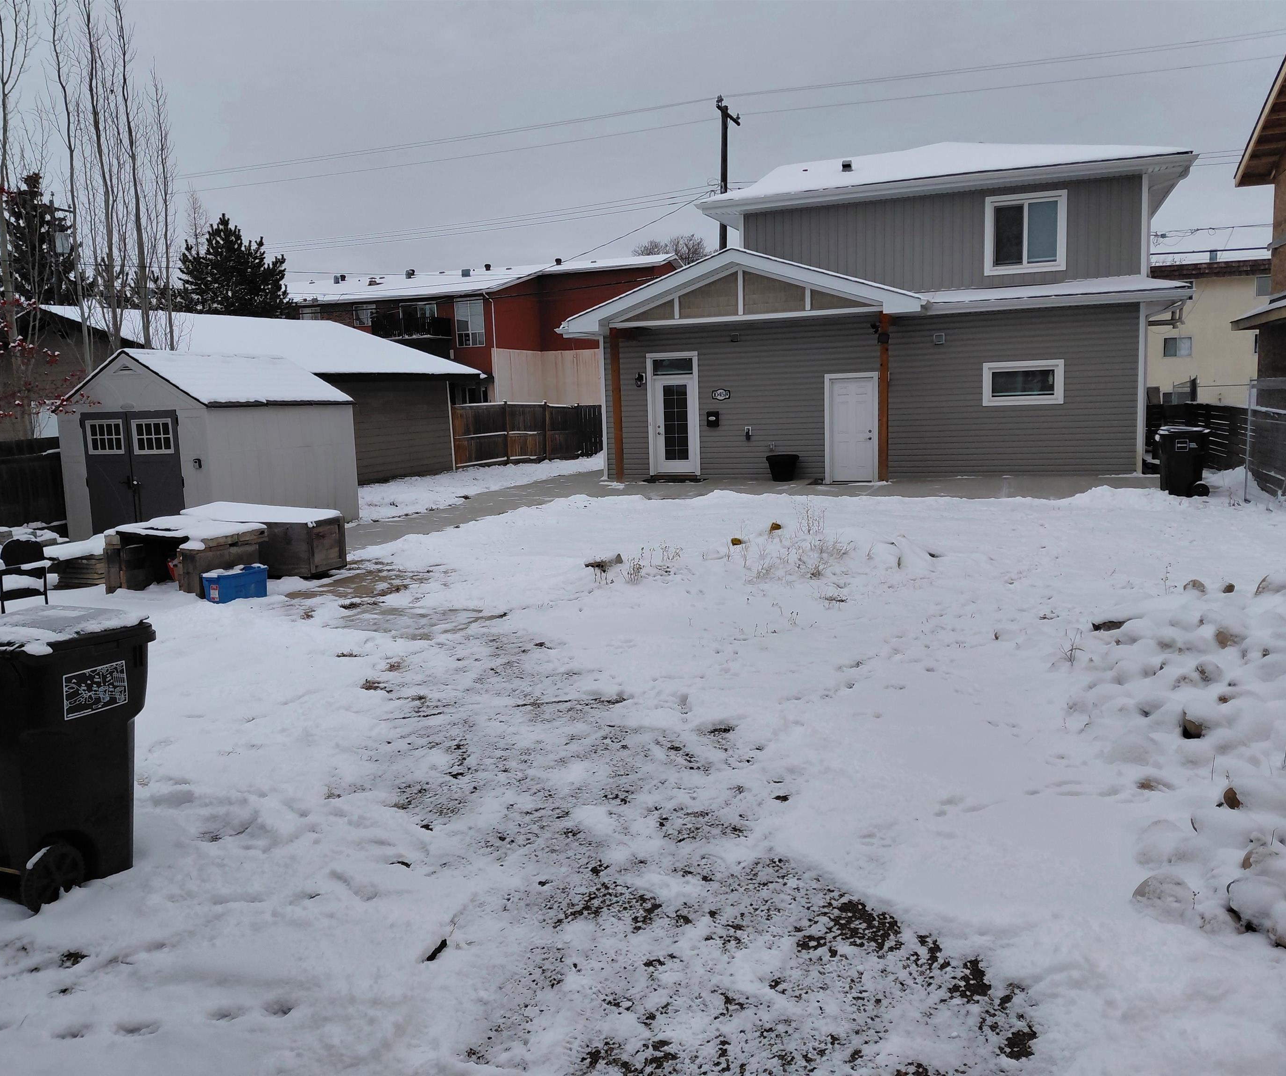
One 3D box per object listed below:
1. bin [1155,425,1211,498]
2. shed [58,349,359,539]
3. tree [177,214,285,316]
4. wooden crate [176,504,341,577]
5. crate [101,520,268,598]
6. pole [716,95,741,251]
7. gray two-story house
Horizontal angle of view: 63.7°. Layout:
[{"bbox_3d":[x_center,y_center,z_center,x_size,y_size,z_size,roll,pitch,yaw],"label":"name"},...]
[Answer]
[{"bbox_3d":[8.315,-1.184,15.982,0.700,1.060,0.560,0,7,15],"label":"bin"},{"bbox_3d":[-6.172,-1.344,15.046,2.604,2.579,3.139,1,7,20],"label":"shed"},{"bbox_3d":[-15.114,-7.353,38.562,4.600,9.170,4.600,-2,7,0],"label":"tree"},{"bbox_3d":[-4.229,0.031,11.679,1.762,0.627,0.720,1,8,22],"label":"wooden crate"},{"bbox_3d":[-4.540,0.218,10.351,1.262,0.601,0.857,1,8,22],"label":"crate"},{"bbox_3d":[2.713,-8.002,32.109,0.320,10.817,2.200,1,8,22],"label":"pole"},{"bbox_3d":[5.357,-5.262,23.867,11.800,7.260,9.100,1,7,20],"label":"gray two-story house"}]

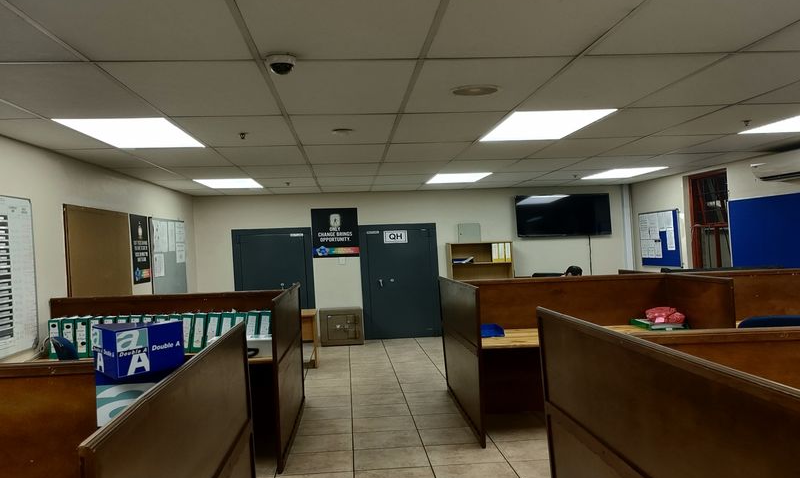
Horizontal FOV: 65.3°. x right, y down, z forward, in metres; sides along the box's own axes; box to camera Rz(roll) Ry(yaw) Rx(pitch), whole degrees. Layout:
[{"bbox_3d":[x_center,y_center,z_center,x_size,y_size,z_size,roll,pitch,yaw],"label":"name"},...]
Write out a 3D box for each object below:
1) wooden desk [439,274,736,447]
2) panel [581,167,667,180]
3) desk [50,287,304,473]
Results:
[{"bbox_3d":[1.420,0.895,5.348,1.891,1.133,1.666,-2,-1,-4],"label":"wooden desk"},{"bbox_3d":[3.078,-0.923,8.633,0.706,0.069,1.205,-2,-1,-4],"label":"panel"},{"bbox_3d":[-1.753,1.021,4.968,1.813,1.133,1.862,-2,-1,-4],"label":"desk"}]

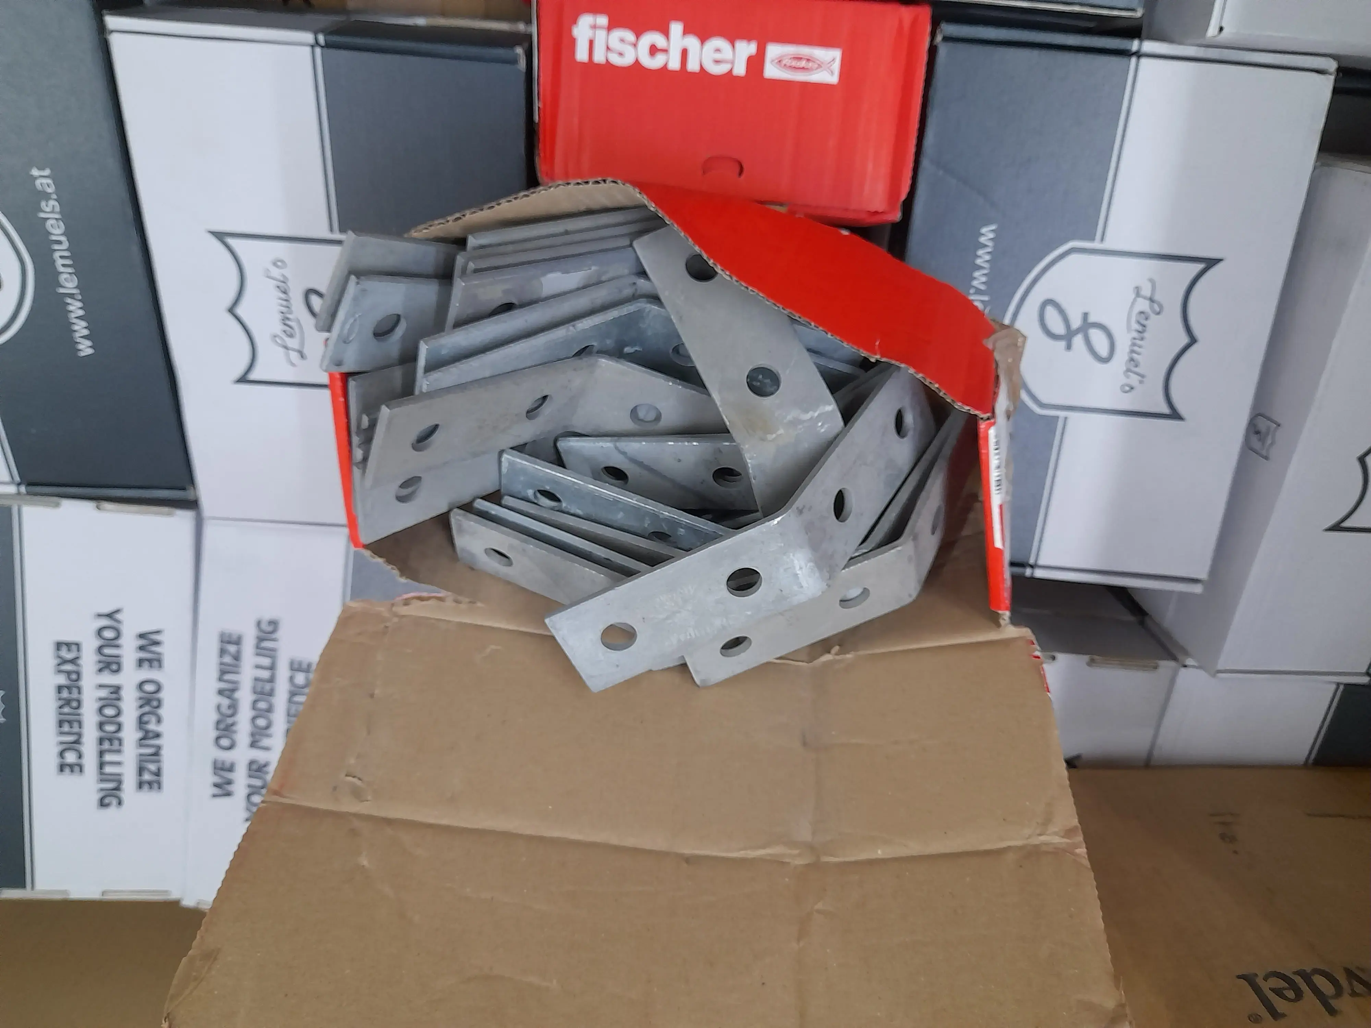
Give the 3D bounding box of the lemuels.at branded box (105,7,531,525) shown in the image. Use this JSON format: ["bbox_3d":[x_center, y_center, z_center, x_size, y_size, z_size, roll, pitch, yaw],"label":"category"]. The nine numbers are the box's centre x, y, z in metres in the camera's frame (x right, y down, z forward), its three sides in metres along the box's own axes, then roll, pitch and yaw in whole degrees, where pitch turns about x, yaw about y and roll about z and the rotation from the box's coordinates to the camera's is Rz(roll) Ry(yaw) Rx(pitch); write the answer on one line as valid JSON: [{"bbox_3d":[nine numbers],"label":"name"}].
[{"bbox_3d":[-0.204,-0.135,0.616,0.211,0.302,0.065,4,32,-5],"label":"lemuels.at branded box"}]

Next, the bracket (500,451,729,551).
[{"bbox_3d":[0.014,0.002,0.418,0.179,0.040,0.042,1,59,-11],"label":"bracket"}]

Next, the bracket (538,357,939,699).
[{"bbox_3d":[0.035,0.007,0.374,0.179,0.040,0.042,-36,32,-12],"label":"bracket"}]

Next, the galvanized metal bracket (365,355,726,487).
[{"bbox_3d":[-0.036,-0.037,0.403,0.179,0.040,0.042,1,50,-27],"label":"galvanized metal bracket"}]

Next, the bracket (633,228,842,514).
[{"bbox_3d":[0.036,-0.029,0.382,0.040,0.179,0.042,-25,13,-11],"label":"bracket"}]

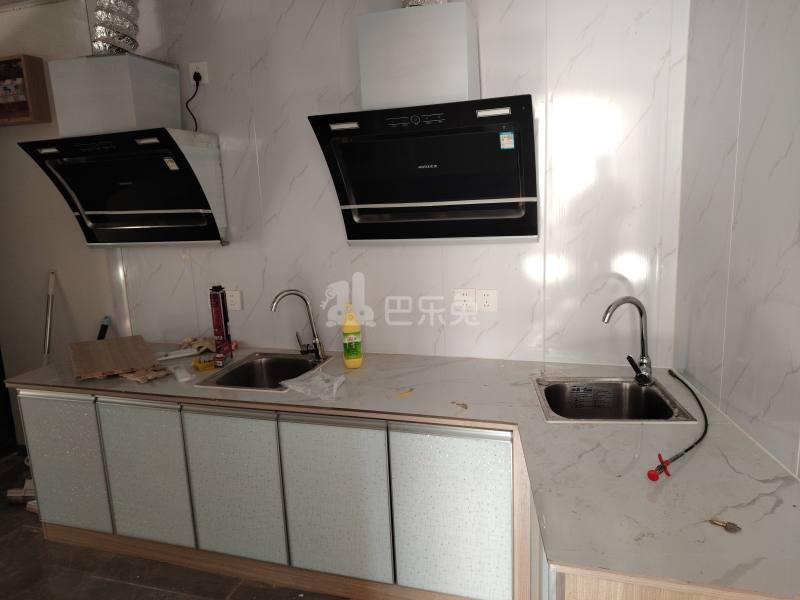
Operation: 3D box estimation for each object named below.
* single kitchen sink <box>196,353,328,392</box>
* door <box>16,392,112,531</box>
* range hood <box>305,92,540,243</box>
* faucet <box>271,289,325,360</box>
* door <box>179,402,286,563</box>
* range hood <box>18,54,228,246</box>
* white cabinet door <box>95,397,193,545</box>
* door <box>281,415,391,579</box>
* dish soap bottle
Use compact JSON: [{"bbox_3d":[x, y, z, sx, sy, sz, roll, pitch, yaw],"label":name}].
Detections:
[{"bbox_3d":[-0.514,0.370,2.216,0.378,0.193,0.445,1,11,17],"label":"single kitchen sink"},{"bbox_3d":[-1.295,0.632,2.173,0.382,0.567,0.020,1,11,18],"label":"door"},{"bbox_3d":[0.104,-0.428,1.987,0.742,0.456,0.360,1,11,17],"label":"range hood"},{"bbox_3d":[-0.423,0.112,2.333,0.216,0.319,0.062,-6,11,-17],"label":"faucet"},{"bbox_3d":[-0.566,0.640,1.940,0.381,0.561,0.020,1,11,18],"label":"door"},{"bbox_3d":[-1.181,-0.605,2.367,0.739,0.771,0.344,1,11,17],"label":"range hood"},{"bbox_3d":[-0.930,0.636,2.056,0.377,0.562,0.020,1,11,18],"label":"white cabinet door"},{"bbox_3d":[-0.207,0.653,1.854,0.386,0.568,0.030,1,11,17],"label":"door"},{"bbox_3d":[-0.194,0.143,2.280,0.082,0.263,0.064,-2,11,2],"label":"dish soap bottle"}]

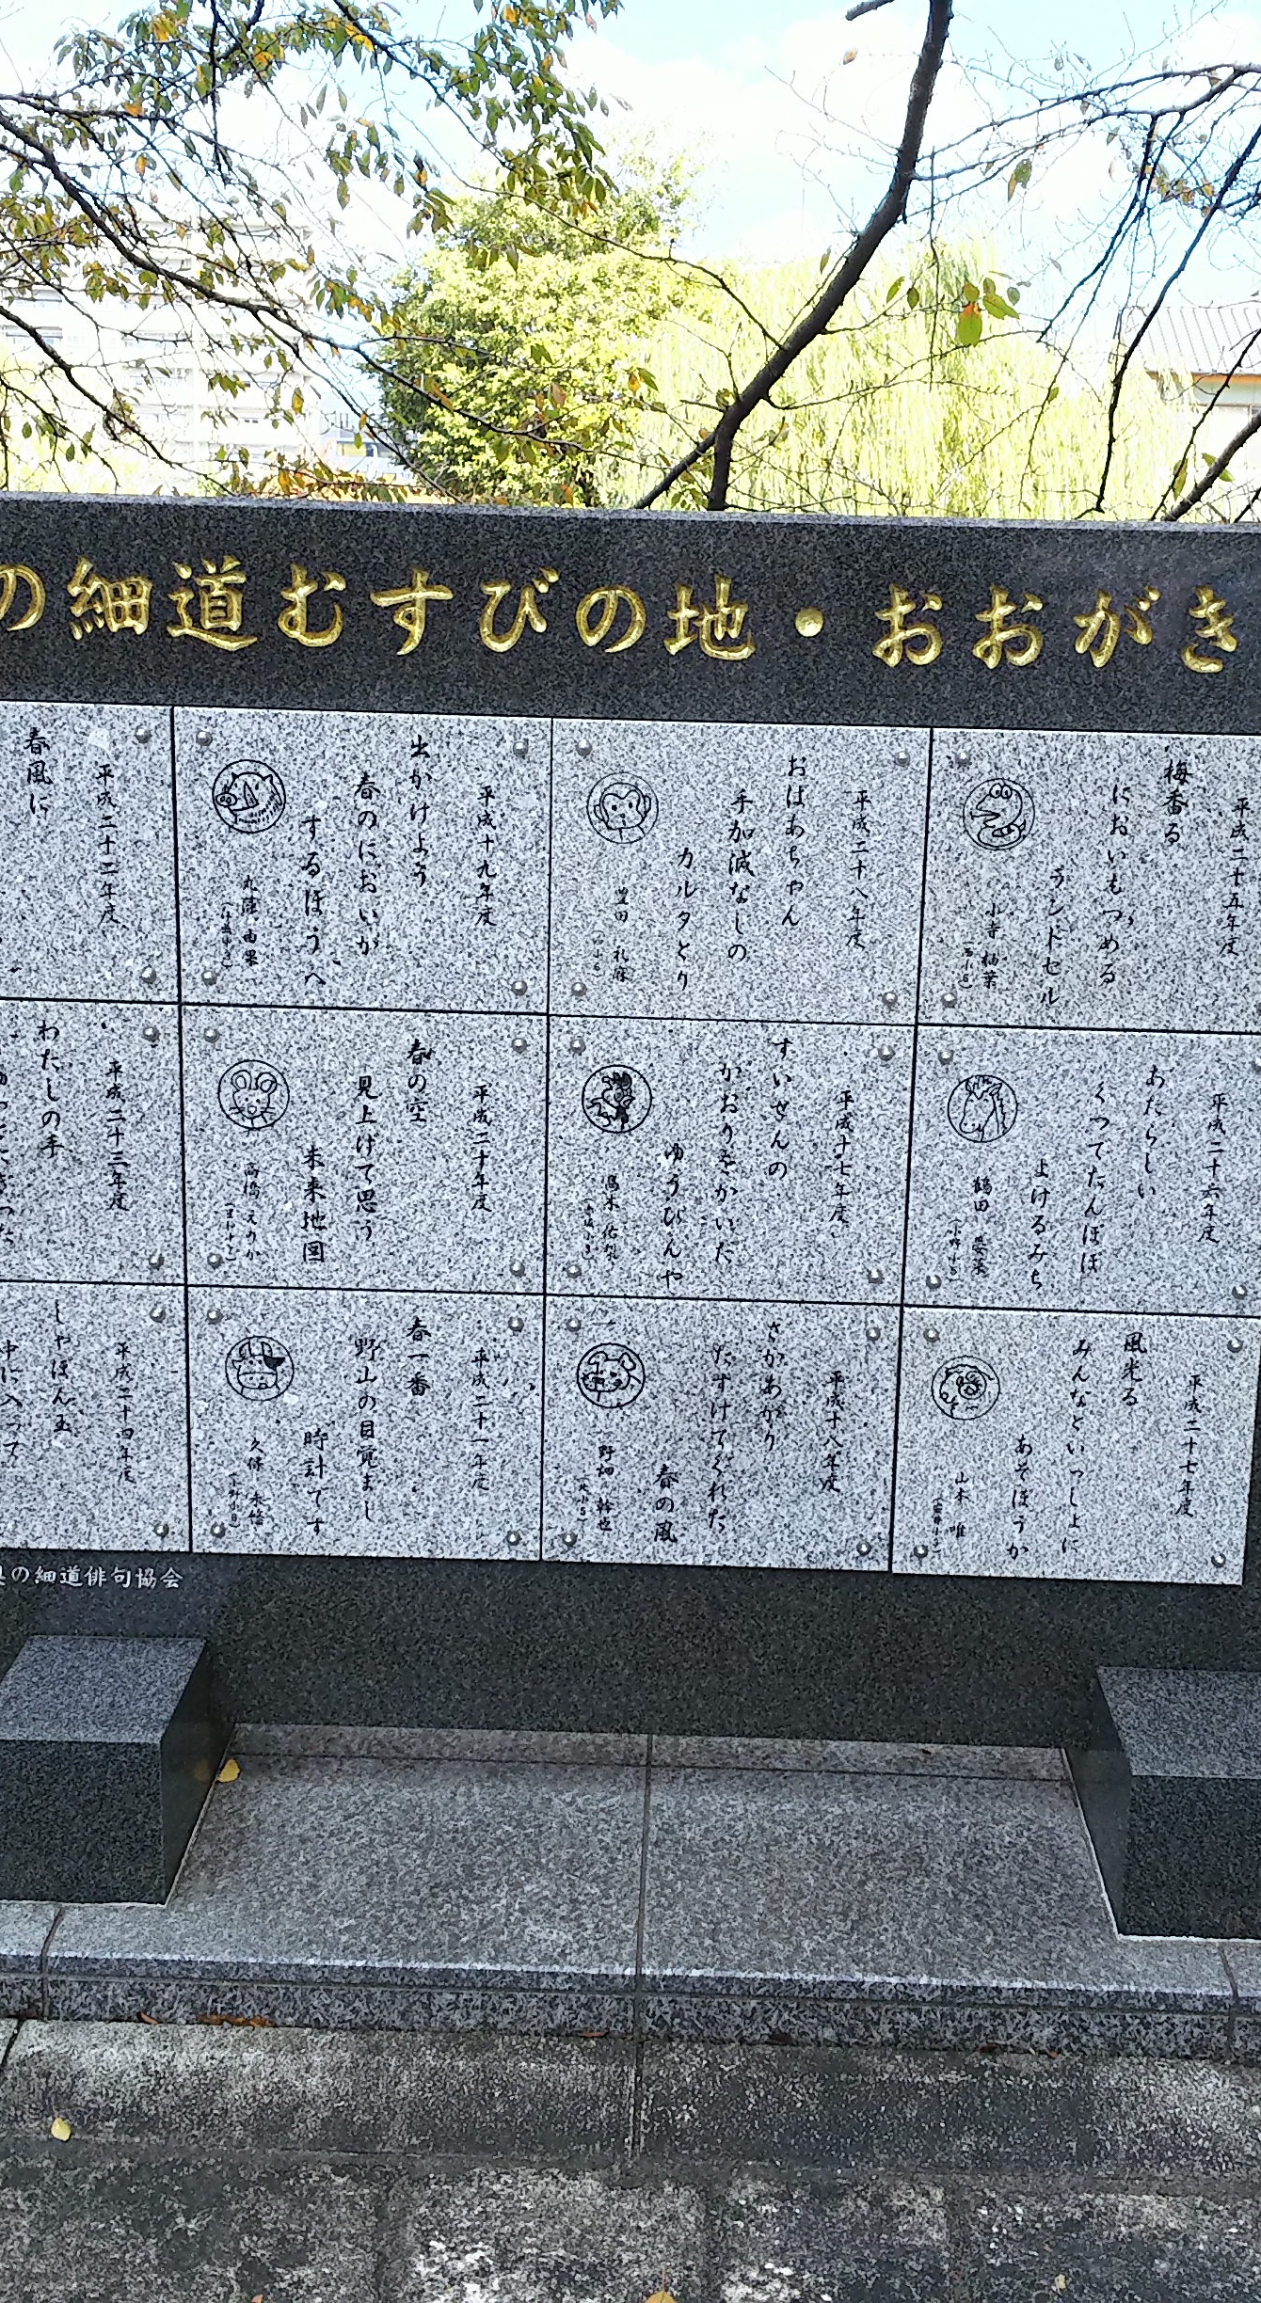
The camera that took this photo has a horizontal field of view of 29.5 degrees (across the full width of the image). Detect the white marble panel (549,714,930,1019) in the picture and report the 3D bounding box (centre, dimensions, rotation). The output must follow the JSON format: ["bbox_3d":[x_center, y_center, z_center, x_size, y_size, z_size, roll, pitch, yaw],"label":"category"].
[{"bbox_3d":[0.114,-0.293,2.522,0.391,0.309,0.020,2,14,0],"label":"white marble panel"}]

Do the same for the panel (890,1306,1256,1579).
[{"bbox_3d":[0.471,0.313,2.551,0.373,0.296,0.020,2,13,1],"label":"panel"}]

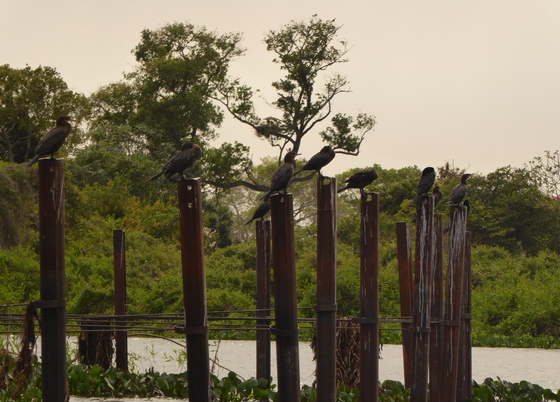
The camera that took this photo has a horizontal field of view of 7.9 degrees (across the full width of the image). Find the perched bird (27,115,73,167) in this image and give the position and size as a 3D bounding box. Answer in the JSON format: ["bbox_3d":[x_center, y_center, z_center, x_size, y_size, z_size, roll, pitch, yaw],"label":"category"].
[{"bbox_3d":[-1.873,-0.485,33.000,0.400,0.420,0.160,0,-1,-9],"label":"perched bird"}]

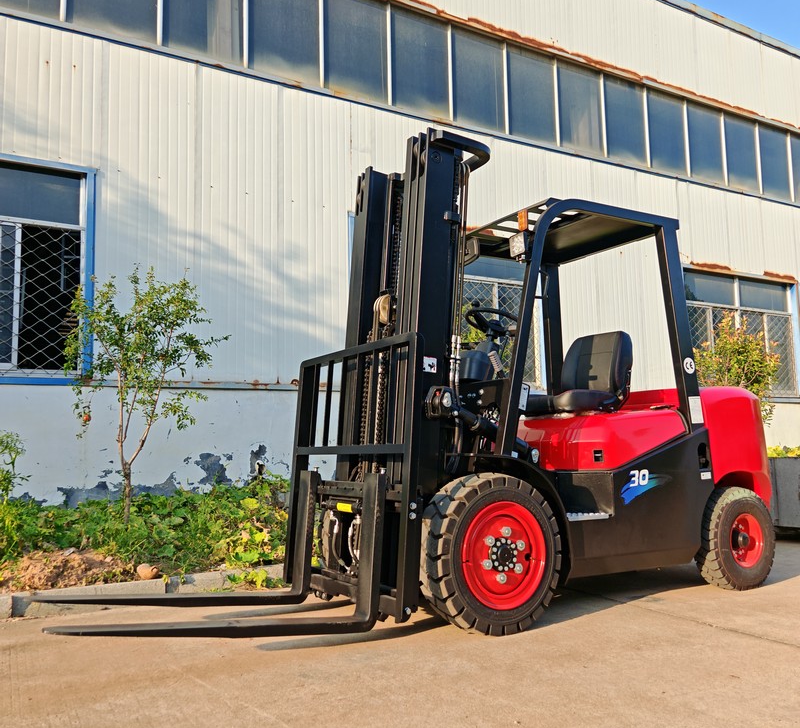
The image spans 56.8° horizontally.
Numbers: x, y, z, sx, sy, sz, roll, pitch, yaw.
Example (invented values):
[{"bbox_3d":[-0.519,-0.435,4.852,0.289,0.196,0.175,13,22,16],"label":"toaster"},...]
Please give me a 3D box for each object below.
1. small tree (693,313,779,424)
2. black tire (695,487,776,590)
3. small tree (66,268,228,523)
[{"bbox_3d":[3.947,0.366,8.778,1.050,1.900,1.050,2,-6,-30],"label":"small tree"},{"bbox_3d":[1.905,1.004,4.230,0.580,0.580,0.175,2,-6,-30],"label":"black tire"},{"bbox_3d":[-1.879,0.280,5.502,1.120,1.920,1.050,2,-6,-30],"label":"small tree"}]

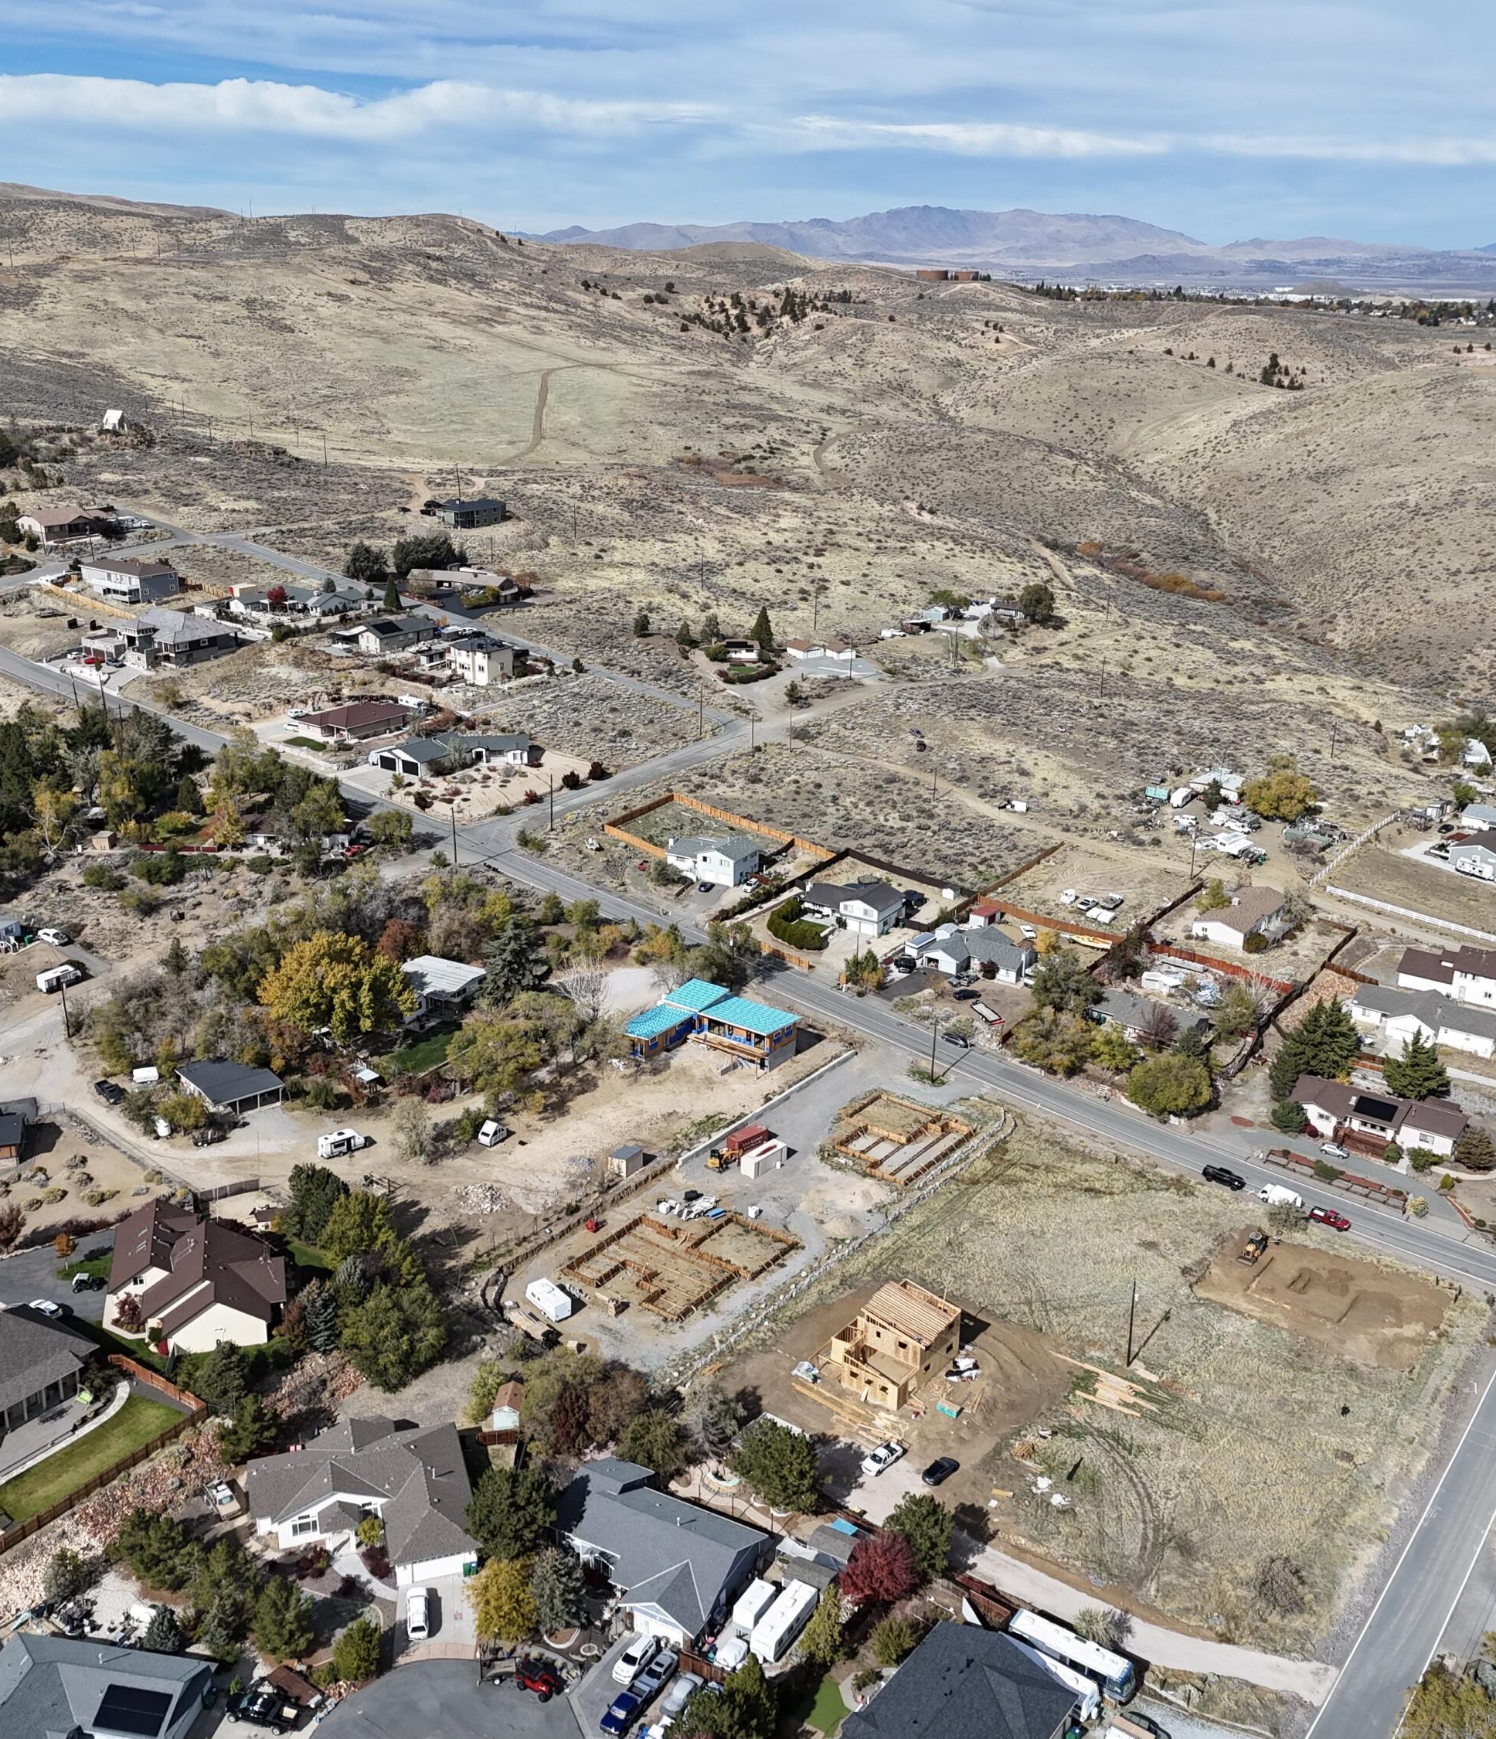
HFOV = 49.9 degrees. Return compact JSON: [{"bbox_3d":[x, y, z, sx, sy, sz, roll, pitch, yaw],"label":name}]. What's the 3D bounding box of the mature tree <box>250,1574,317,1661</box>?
[{"bbox_3d":[-45.253,72.721,156.271,6.500,9.200,6.500,0,21,0],"label":"mature tree"}]

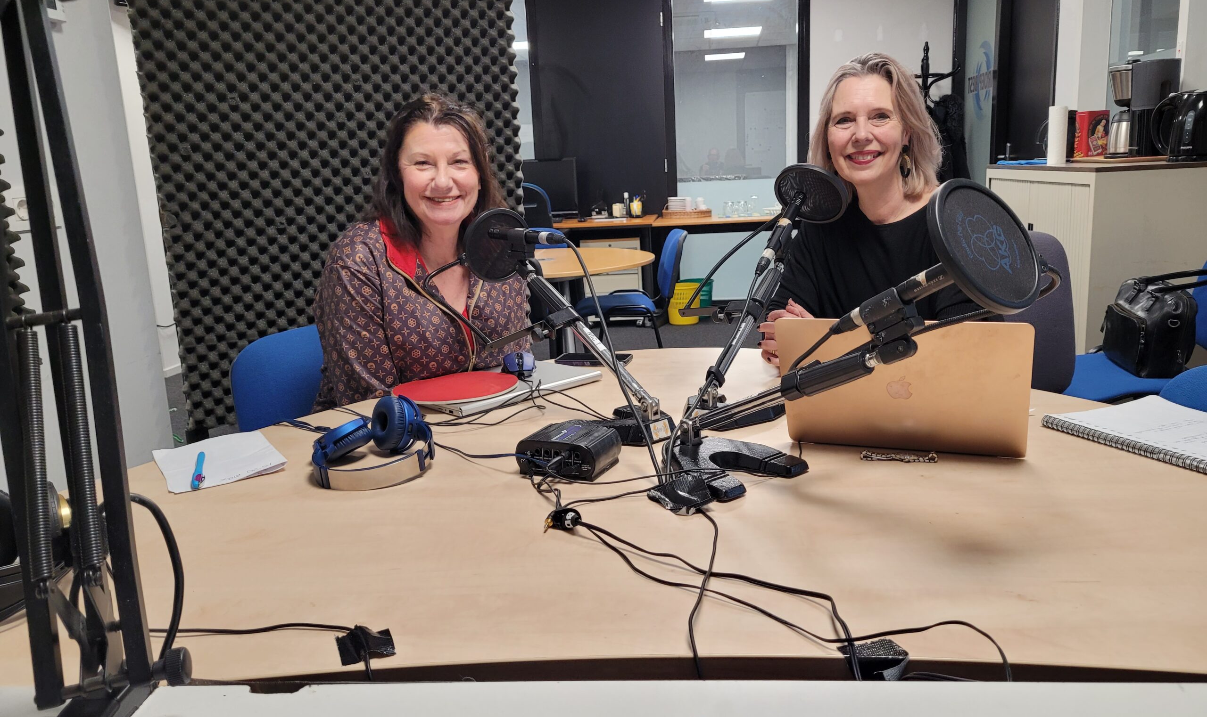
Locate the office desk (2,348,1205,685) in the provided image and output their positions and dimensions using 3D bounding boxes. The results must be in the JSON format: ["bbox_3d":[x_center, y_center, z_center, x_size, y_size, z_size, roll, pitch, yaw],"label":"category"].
[{"bbox_3d":[0.022,0.487,1.405,1.950,0.740,1.330,-3,12,0],"label":"office desk"}]

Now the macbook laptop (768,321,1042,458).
[{"bbox_3d":[0.424,0.018,1.263,0.304,0.198,0.303,3,13,23],"label":"macbook laptop"}]

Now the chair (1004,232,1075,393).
[{"bbox_3d":[0.740,0.210,2.044,0.550,0.950,0.580,5,14,34],"label":"chair"}]

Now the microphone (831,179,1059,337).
[{"bbox_3d":[0.353,-0.079,1.039,0.175,0.165,0.250,-11,-16,-35],"label":"microphone"}]

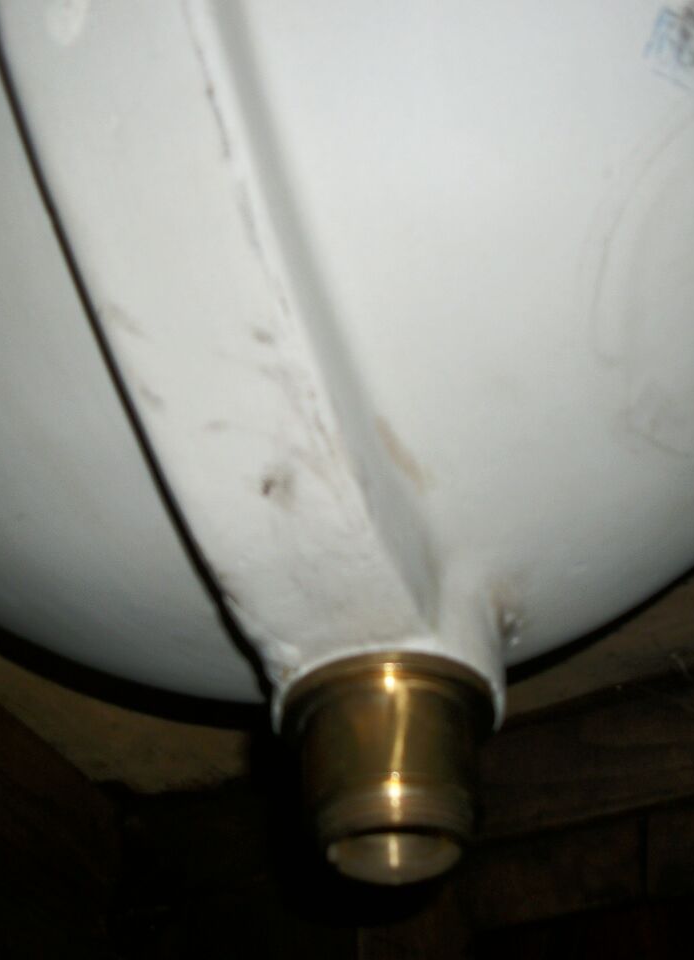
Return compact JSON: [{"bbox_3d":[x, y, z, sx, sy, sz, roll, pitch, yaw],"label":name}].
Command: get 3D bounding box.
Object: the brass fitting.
[{"bbox_3d":[0.011,0.074,0.293,0.055,0.042,0.055,-1,-40,0],"label":"brass fitting"}]

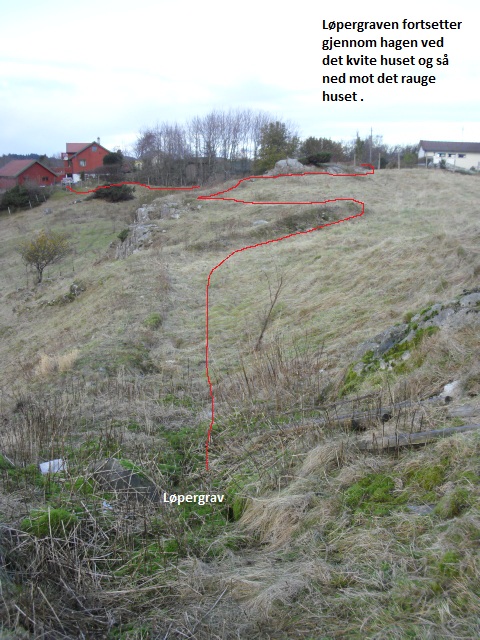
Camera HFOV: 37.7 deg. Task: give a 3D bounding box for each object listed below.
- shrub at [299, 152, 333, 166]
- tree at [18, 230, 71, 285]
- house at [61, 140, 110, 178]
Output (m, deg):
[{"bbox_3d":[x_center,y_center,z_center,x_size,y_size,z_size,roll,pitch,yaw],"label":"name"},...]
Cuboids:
[{"bbox_3d":[5.913,-12.536,55.000,2.600,1.100,2.100,1,13,6],"label":"shrub"},{"bbox_3d":[-10.011,-3.254,36.000,2.550,2.650,2.500,-4,13,-16],"label":"tree"},{"bbox_3d":[-25.601,-27.336,121.000,9.200,6.900,10.000,-3,13,-12],"label":"house"}]

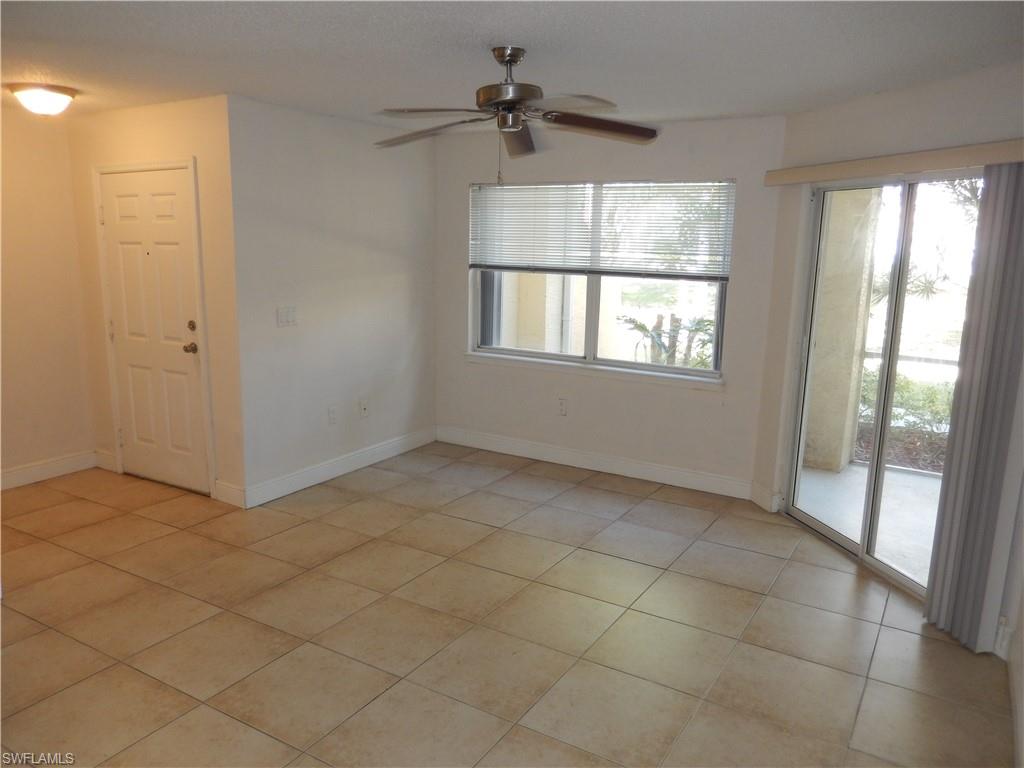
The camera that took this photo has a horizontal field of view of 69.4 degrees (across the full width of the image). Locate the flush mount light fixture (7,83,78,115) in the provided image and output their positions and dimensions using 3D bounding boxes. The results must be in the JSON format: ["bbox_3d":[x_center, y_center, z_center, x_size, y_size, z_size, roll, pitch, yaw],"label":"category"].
[{"bbox_3d":[-2.637,-1.596,4.179,0.345,0.120,0.345,7,12,30],"label":"flush mount light fixture"}]

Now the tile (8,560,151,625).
[{"bbox_3d":[-2.053,0.973,3.480,0.498,0.010,0.500,7,12,30],"label":"tile"}]

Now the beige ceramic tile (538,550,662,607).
[{"bbox_3d":[0.448,0.969,3.716,0.495,0.012,0.495,7,12,30],"label":"beige ceramic tile"}]

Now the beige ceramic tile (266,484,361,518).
[{"bbox_3d":[-1.252,0.756,4.753,0.402,0.010,0.510,7,12,30],"label":"beige ceramic tile"}]

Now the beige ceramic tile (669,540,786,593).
[{"bbox_3d":[1.133,0.953,3.888,0.497,0.010,0.497,7,12,30],"label":"beige ceramic tile"}]

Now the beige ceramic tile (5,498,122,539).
[{"bbox_3d":[-2.637,0.787,4.389,0.495,0.012,0.495,7,12,30],"label":"beige ceramic tile"}]

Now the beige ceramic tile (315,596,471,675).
[{"bbox_3d":[-0.501,1.065,3.143,0.498,0.010,0.500,7,12,30],"label":"beige ceramic tile"}]

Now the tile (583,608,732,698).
[{"bbox_3d":[0.618,1.094,3.042,0.495,0.012,0.495,7,12,30],"label":"tile"}]

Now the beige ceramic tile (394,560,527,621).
[{"bbox_3d":[-0.239,0.982,3.529,0.492,0.012,0.492,7,12,31],"label":"beige ceramic tile"}]

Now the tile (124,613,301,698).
[{"bbox_3d":[-1.177,1.069,2.944,0.492,0.010,0.492,7,12,31],"label":"tile"}]

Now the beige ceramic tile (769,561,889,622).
[{"bbox_3d":[1.551,1.003,3.610,0.492,0.012,0.492,7,12,31],"label":"beige ceramic tile"}]

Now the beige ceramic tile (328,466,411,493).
[{"bbox_3d":[-0.998,0.682,5.124,0.492,0.012,0.492,7,12,31],"label":"beige ceramic tile"}]

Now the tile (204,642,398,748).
[{"bbox_3d":[-0.754,1.123,2.695,0.492,0.010,0.492,7,12,31],"label":"tile"}]

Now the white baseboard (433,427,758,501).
[{"bbox_3d":[0.481,0.564,5.590,2.640,0.124,0.016,7,12,31],"label":"white baseboard"}]

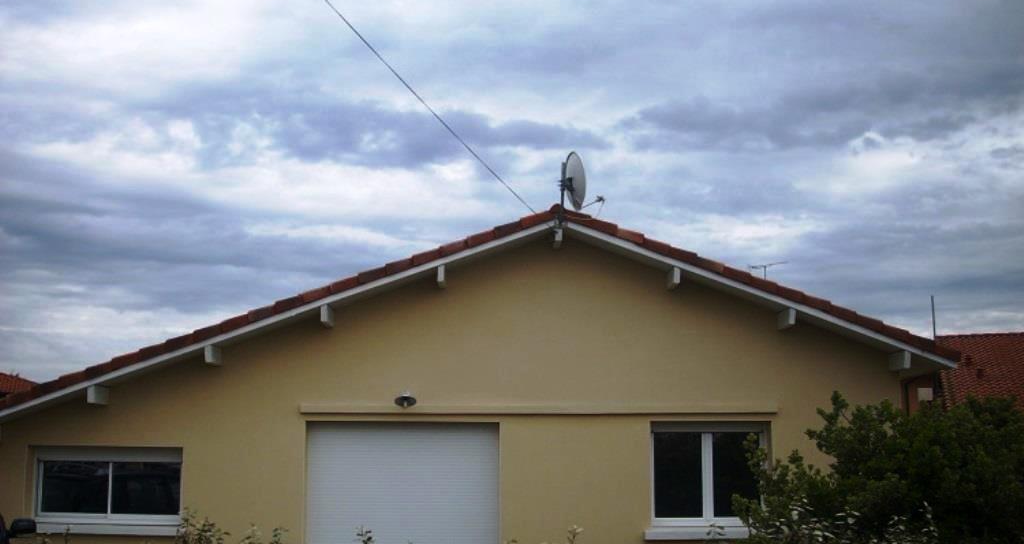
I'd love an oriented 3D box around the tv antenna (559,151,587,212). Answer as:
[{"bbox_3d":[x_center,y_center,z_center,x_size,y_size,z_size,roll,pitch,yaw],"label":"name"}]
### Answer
[{"bbox_3d":[0.747,-1.119,13.508,0.250,0.786,0.680,4,-10,-21],"label":"tv antenna"}]

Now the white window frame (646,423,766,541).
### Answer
[{"bbox_3d":[2.375,2.552,13.363,1.494,1.416,0.160,0,-9,0],"label":"white window frame"}]

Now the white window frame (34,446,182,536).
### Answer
[{"bbox_3d":[-4.919,2.672,13.344,1.840,1.076,0.160,0,-9,0],"label":"white window frame"}]

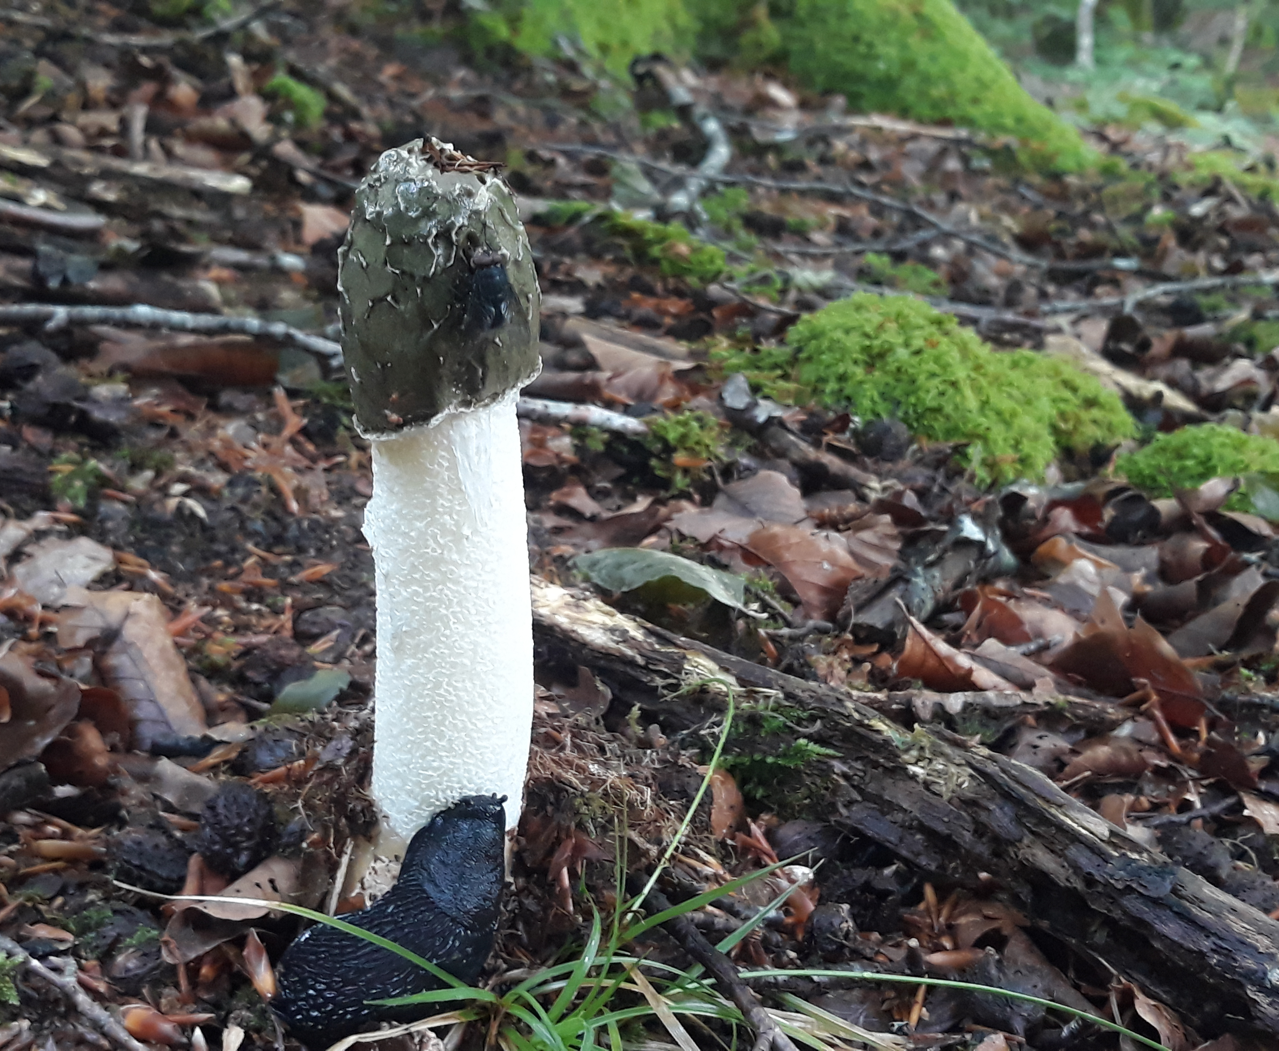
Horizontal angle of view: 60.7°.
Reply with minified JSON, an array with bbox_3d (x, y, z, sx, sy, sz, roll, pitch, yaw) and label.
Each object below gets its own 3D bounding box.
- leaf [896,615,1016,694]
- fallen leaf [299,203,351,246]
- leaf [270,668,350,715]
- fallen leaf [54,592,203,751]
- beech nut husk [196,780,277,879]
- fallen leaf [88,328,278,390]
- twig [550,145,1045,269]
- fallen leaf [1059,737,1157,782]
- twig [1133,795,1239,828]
[{"bbox_3d":[0.098,0.040,0.340,0.037,0.014,0.018,14,38,8],"label":"leaf"},{"bbox_3d":[-0.234,-0.226,0.820,0.040,0.022,0.032,5,24,-2],"label":"fallen leaf"},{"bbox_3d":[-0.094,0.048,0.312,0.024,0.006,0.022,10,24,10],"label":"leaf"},{"bbox_3d":[-0.153,0.043,0.330,0.036,0.016,0.050,-8,55,-20],"label":"fallen leaf"},{"bbox_3d":[-0.095,0.072,0.258,0.018,0.019,0.018,1,20,0],"label":"beech nut husk"},{"bbox_3d":[-0.215,-0.079,0.520,0.084,0.022,0.032,5,24,-1],"label":"fallen leaf"},{"bbox_3d":[0.162,-0.373,1.260,0.600,0.045,0.110,19,27,28],"label":"twig"},{"bbox_3d":[0.140,0.070,0.325,0.028,0.009,0.018,3,24,-7],"label":"fallen leaf"},{"bbox_3d":[0.155,0.081,0.310,0.033,0.005,0.006,-5,26,-23],"label":"twig"}]

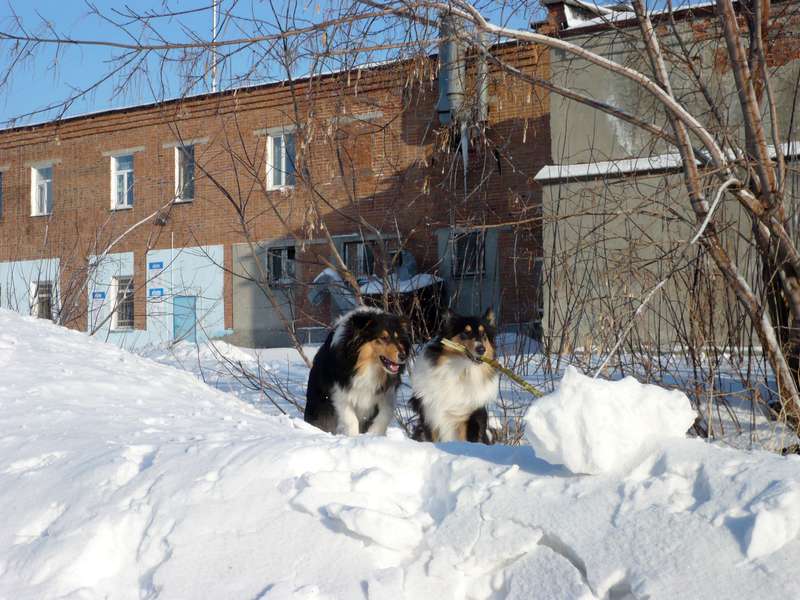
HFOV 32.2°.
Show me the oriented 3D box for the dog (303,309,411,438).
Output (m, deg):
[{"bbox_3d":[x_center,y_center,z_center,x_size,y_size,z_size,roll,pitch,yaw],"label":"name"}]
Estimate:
[{"bbox_3d":[-0.229,0.387,7.300,0.410,0.700,0.700,1,-3,-33],"label":"dog"}]

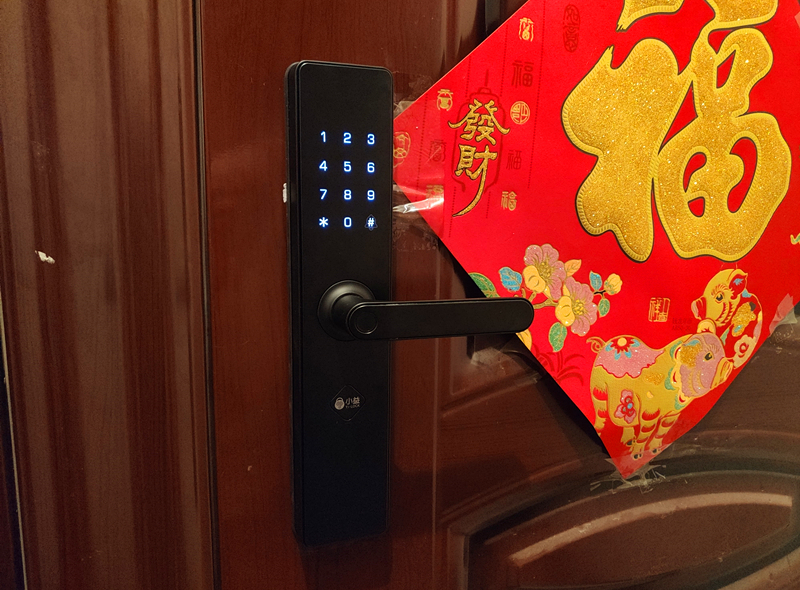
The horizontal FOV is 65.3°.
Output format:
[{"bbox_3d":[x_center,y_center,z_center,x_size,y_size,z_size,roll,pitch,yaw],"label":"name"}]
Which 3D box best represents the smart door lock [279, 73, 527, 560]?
[{"bbox_3d":[0.007,0.013,0.428,0.151,0.322,0.073,-3,10,-22],"label":"smart door lock"}]

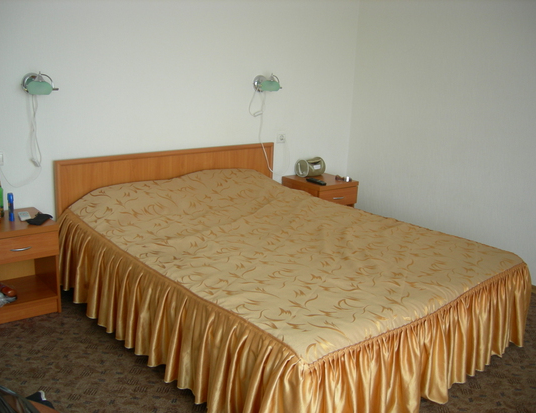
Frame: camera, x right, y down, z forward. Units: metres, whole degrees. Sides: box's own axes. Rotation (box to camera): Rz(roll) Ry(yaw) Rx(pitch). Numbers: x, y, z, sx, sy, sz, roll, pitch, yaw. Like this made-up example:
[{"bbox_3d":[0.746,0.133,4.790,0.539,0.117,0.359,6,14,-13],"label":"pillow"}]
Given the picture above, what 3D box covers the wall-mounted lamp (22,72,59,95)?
[{"bbox_3d":[-1.291,-0.699,3.247,0.184,0.133,0.163,-9,18,-36],"label":"wall-mounted lamp"}]

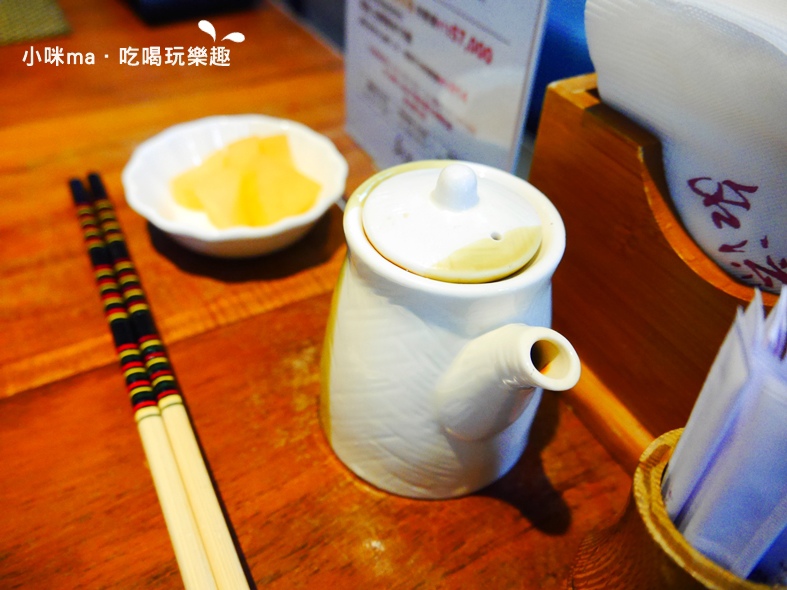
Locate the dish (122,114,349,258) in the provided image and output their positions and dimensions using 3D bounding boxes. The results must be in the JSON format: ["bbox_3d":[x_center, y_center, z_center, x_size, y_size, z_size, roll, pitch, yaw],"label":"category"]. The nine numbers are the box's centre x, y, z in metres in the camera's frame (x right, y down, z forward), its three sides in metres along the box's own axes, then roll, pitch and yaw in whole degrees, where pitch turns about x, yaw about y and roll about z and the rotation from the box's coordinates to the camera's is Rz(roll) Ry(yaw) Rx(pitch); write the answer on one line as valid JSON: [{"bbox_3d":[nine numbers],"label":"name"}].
[{"bbox_3d":[-0.064,-0.042,0.269,0.091,0.028,0.091,3,42,-2],"label":"dish"}]

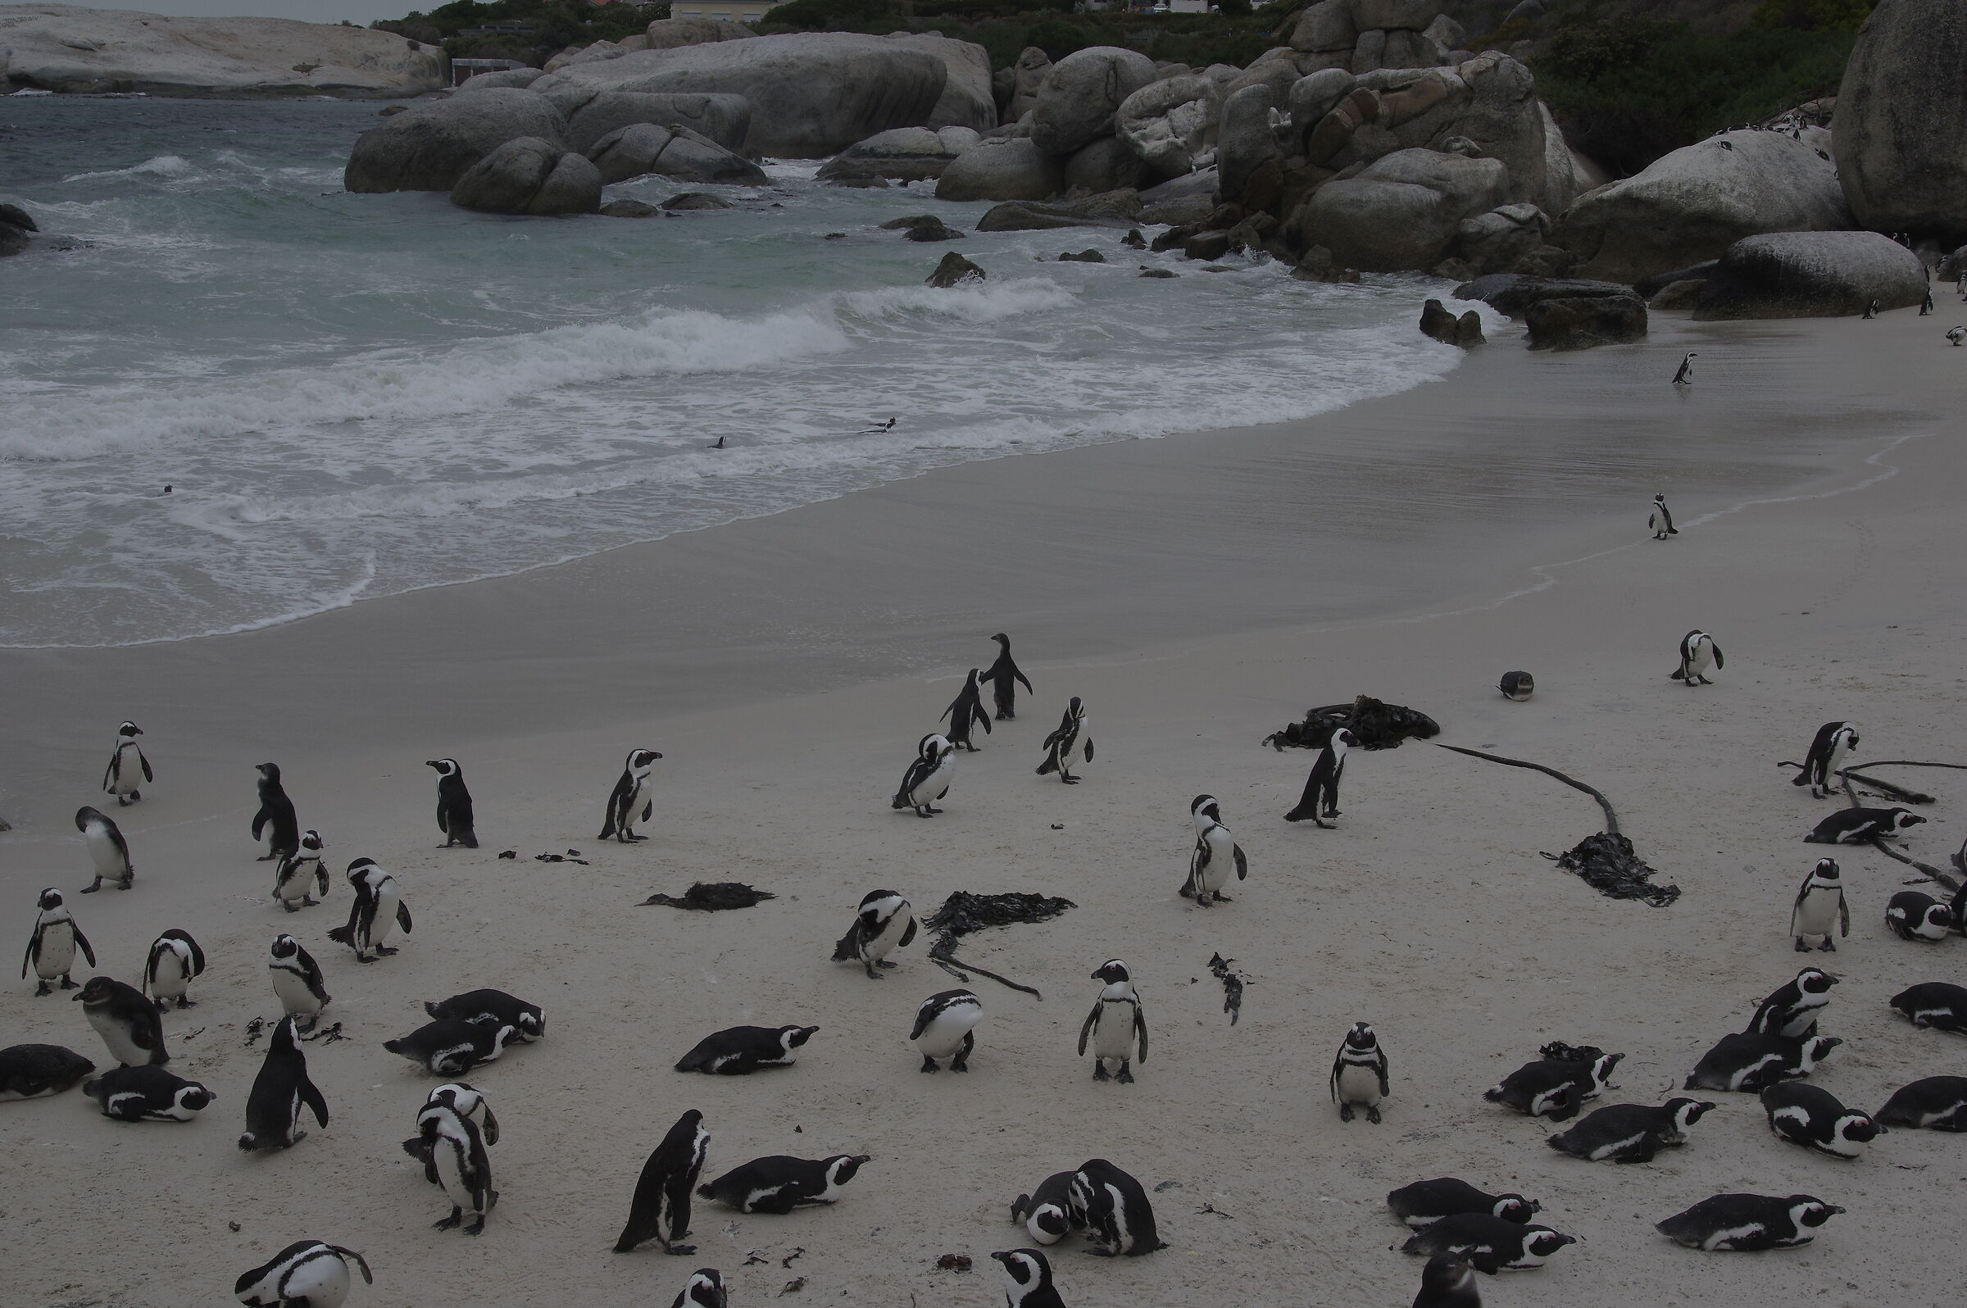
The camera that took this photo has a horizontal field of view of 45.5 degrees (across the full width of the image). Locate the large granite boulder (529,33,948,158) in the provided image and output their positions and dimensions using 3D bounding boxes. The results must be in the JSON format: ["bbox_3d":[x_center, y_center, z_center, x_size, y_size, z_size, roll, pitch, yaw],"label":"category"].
[{"bbox_3d":[-12.113,-27.787,116.764,19.500,5.600,10.000,-1,15,-6],"label":"large granite boulder"}]

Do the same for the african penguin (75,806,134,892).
[{"bbox_3d":[-4.539,1.004,12.111,0.217,0.435,0.282,10,18,33],"label":"african penguin"}]

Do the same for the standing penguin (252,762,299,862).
[{"bbox_3d":[-3.862,0.852,12.784,0.240,0.546,0.198,2,15,7],"label":"standing penguin"}]

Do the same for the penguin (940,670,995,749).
[{"bbox_3d":[-0.099,0.330,14.367,0.240,0.510,0.270,-15,21,-43],"label":"penguin"}]

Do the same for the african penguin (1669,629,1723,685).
[{"bbox_3d":[4.985,0.017,16.429,0.280,0.390,0.300,-13,20,-40],"label":"african penguin"}]

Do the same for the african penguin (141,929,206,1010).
[{"bbox_3d":[-3.654,1.416,10.591,0.250,0.370,0.280,-8,17,-27],"label":"african penguin"}]

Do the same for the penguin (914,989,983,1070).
[{"bbox_3d":[-0.178,1.816,11.536,0.330,0.398,0.330,-7,16,-25],"label":"penguin"}]

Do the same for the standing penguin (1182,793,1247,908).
[{"bbox_3d":[1.310,1.078,13.209,0.310,0.619,0.330,-12,19,-38],"label":"standing penguin"}]

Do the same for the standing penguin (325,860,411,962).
[{"bbox_3d":[-2.925,1.208,11.165,0.382,0.465,0.281,7,16,24],"label":"standing penguin"}]

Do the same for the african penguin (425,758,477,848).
[{"bbox_3d":[-3.344,0.923,14.670,0.330,0.565,0.230,1,15,3],"label":"african penguin"}]

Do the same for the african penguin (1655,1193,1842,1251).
[{"bbox_3d":[2.964,2.162,9.054,0.700,0.200,0.250,-1,15,-3],"label":"african penguin"}]

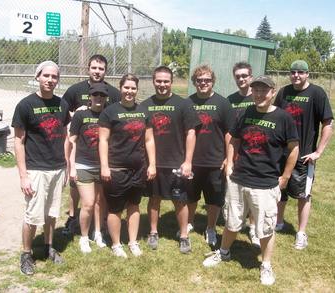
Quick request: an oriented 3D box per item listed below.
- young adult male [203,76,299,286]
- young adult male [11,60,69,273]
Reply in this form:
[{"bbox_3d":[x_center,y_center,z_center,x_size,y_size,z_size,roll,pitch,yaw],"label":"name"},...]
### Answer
[{"bbox_3d":[0.753,0.257,3.327,0.660,1.710,0.530,5,12,17],"label":"young adult male"},{"bbox_3d":[-1.074,0.182,3.291,0.510,1.770,0.410,-4,13,-23],"label":"young adult male"}]

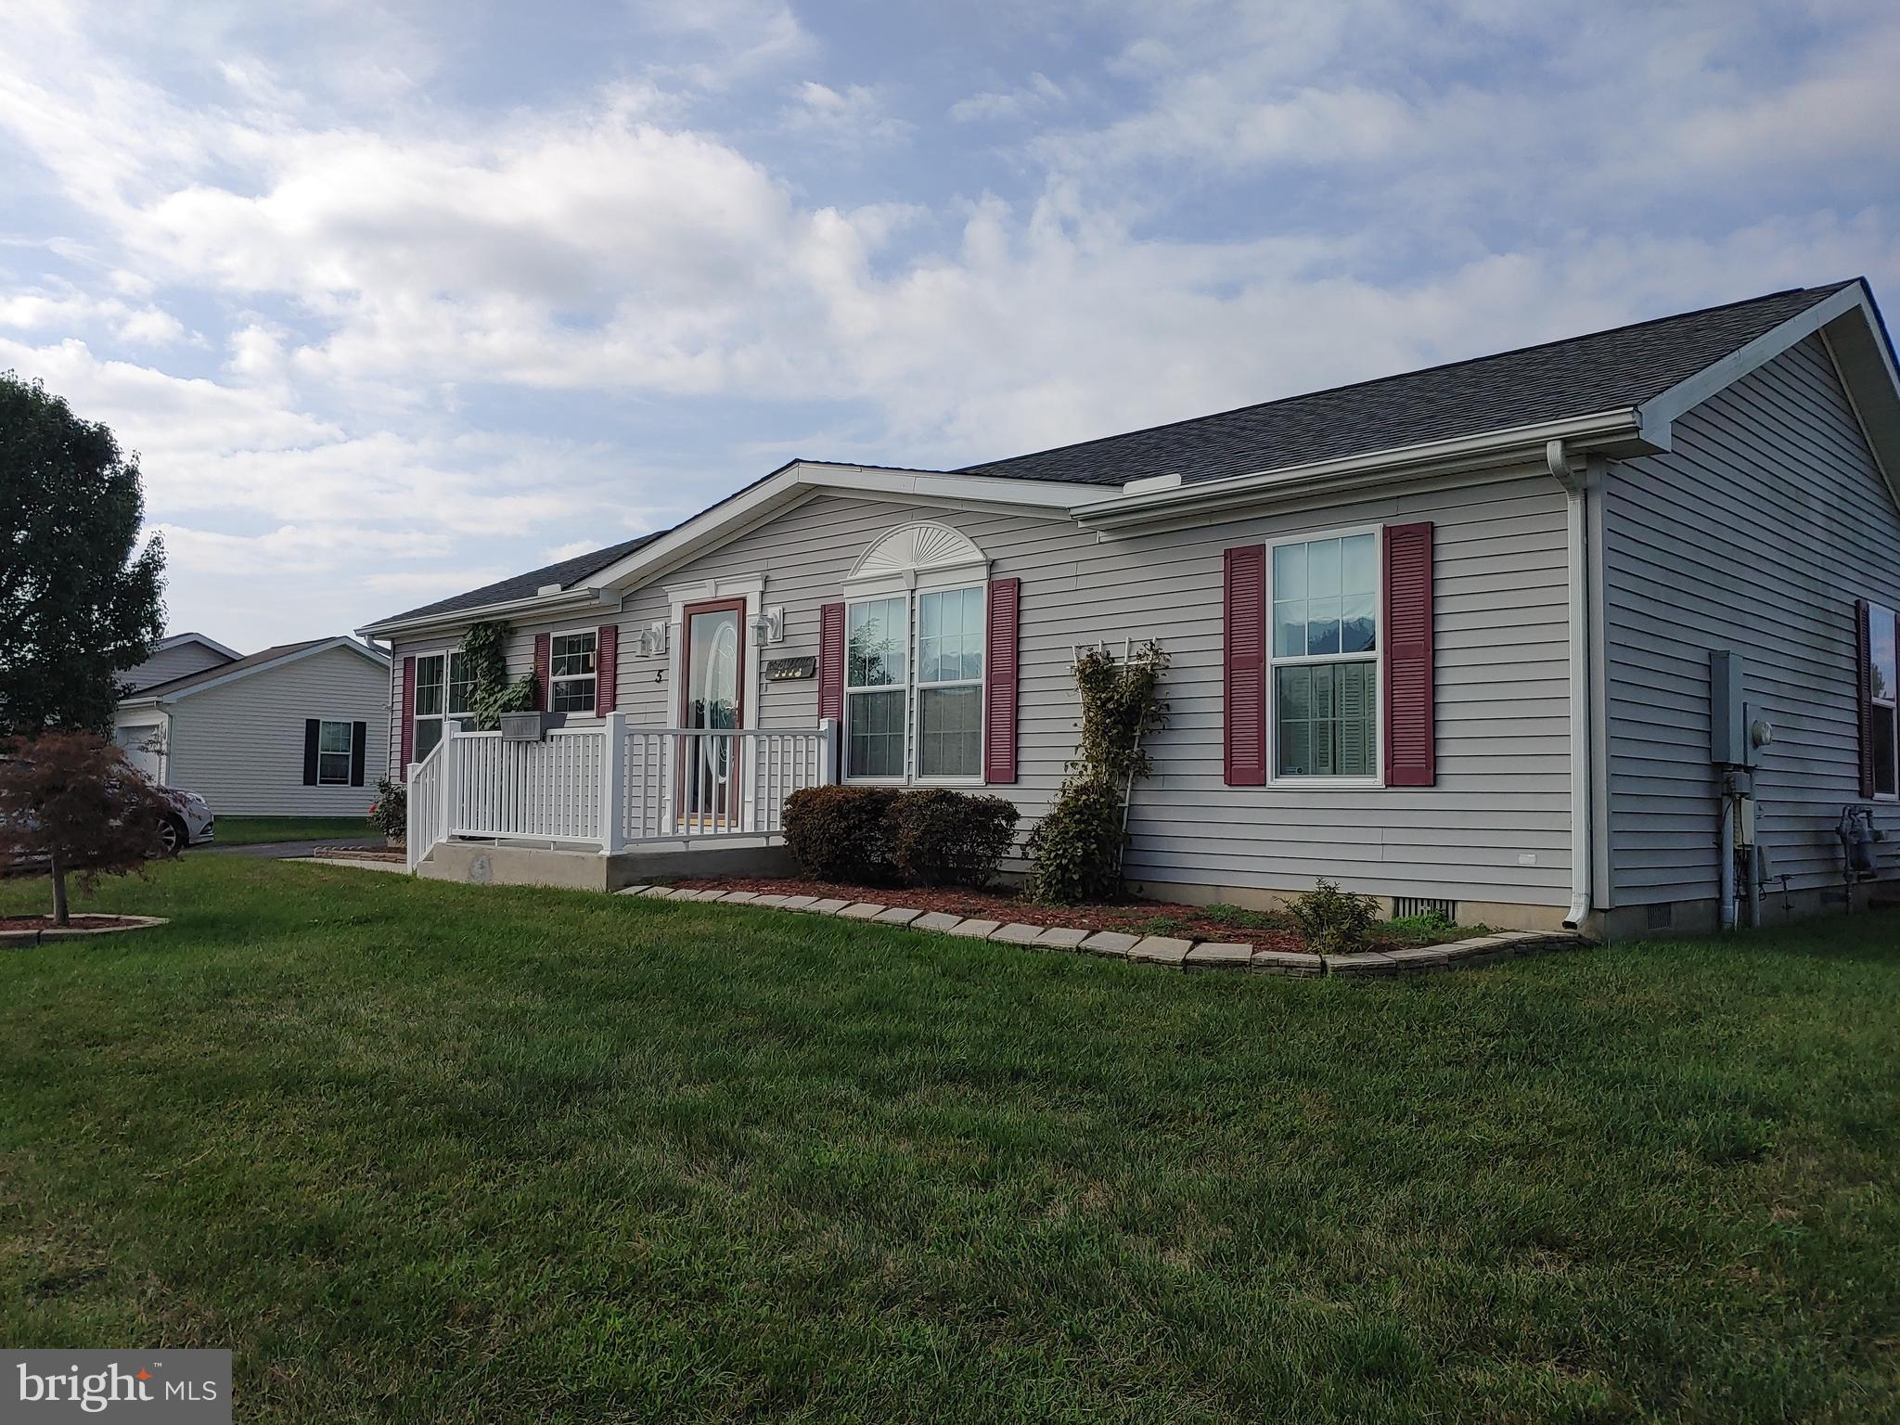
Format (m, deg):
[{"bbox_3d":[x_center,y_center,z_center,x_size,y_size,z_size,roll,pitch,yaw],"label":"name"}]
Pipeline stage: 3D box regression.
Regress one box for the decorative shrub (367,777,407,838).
[{"bbox_3d":[-6.263,1.107,15.500,0.620,0.760,0.600,-3,-5,44],"label":"decorative shrub"}]

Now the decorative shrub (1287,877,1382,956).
[{"bbox_3d":[1.809,0.960,6.480,0.430,0.360,0.420,-3,-5,44],"label":"decorative shrub"}]

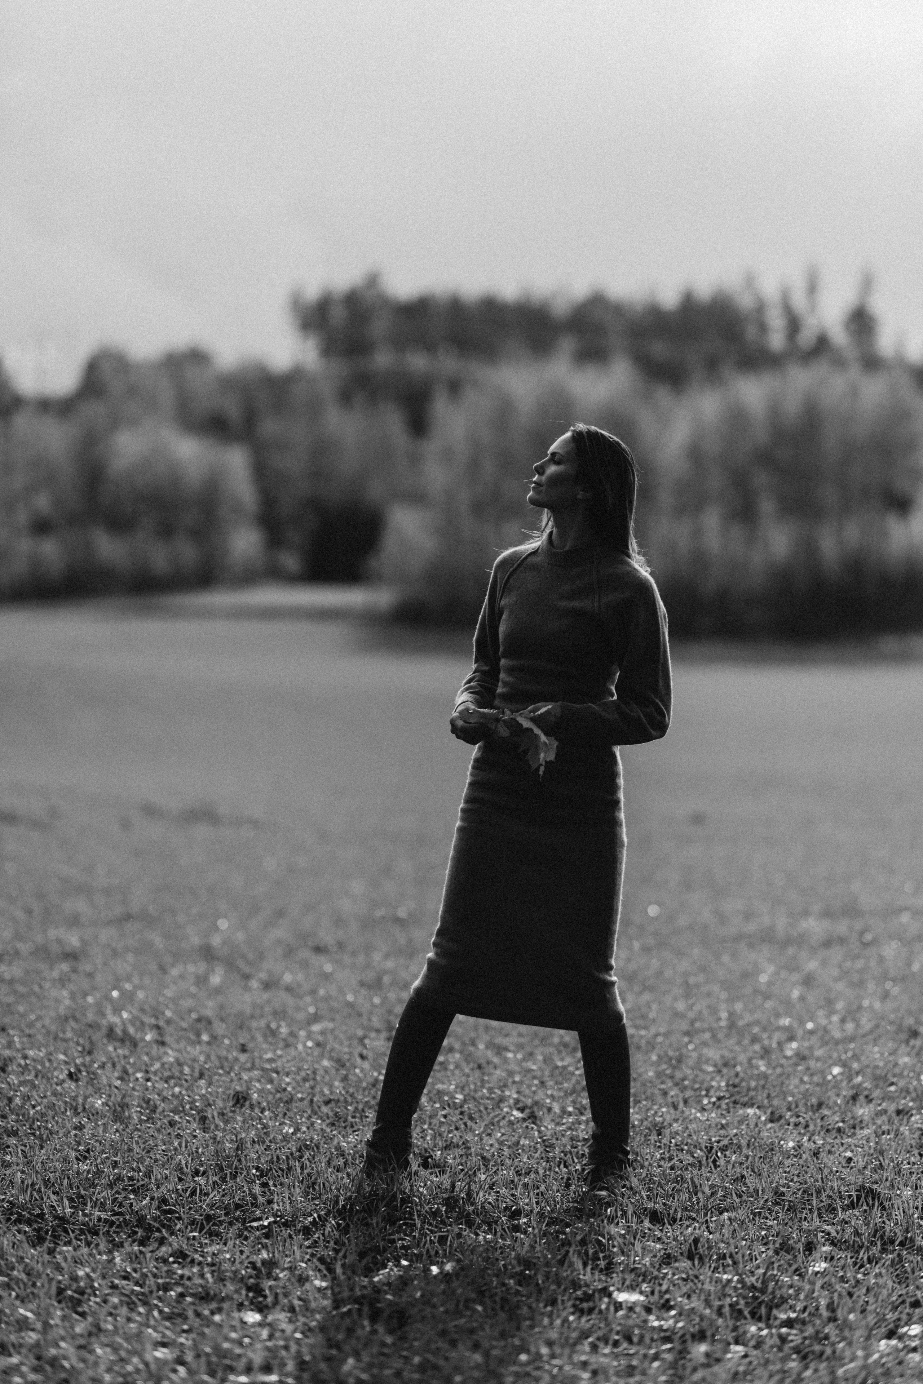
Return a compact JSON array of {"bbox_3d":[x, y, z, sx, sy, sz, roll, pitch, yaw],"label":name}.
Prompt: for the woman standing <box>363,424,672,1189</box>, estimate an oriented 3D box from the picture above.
[{"bbox_3d":[0.122,0.252,7.130,0.650,1.680,0.410,1,2,28],"label":"woman standing"}]

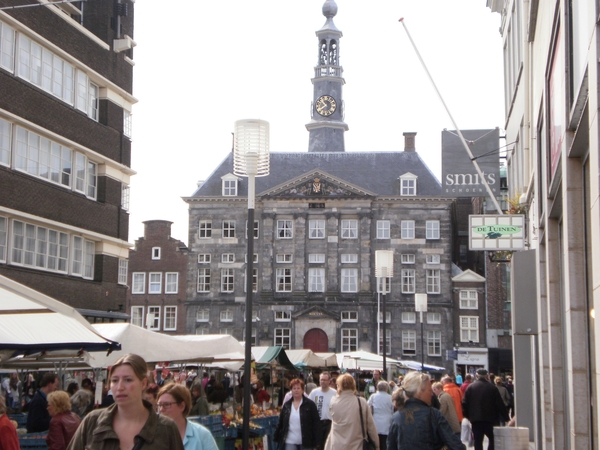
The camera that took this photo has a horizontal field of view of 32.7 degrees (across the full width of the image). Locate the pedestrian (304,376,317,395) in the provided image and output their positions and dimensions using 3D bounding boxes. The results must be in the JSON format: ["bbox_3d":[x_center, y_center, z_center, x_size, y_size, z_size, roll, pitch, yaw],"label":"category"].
[{"bbox_3d":[0.193,3.460,17.483,0.460,1.600,0.340,0,-8,0],"label":"pedestrian"}]

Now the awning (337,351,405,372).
[{"bbox_3d":[2.849,6.589,42.497,3.000,2.720,2.700,1,-8,-6],"label":"awning"}]

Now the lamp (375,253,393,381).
[{"bbox_3d":[2.867,3.784,34.418,0.620,5.920,0.620,0,-8,0],"label":"lamp"}]

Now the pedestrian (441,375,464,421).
[{"bbox_3d":[2.843,3.638,18.875,0.520,1.690,0.400,4,-9,-23],"label":"pedestrian"}]

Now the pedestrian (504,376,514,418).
[{"bbox_3d":[5.794,5.016,28.075,0.480,1.680,0.360,0,-8,6],"label":"pedestrian"}]

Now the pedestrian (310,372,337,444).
[{"bbox_3d":[0.346,3.096,15.515,0.520,1.750,0.360,-1,-8,8],"label":"pedestrian"}]

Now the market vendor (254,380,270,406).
[{"bbox_3d":[-0.832,4.296,23.120,0.400,1.570,0.460,4,-9,-24],"label":"market vendor"}]

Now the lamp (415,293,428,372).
[{"bbox_3d":[6.320,6.484,52.623,0.620,5.920,0.620,0,-8,0],"label":"lamp"}]

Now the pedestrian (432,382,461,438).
[{"bbox_3d":[2.377,3.359,16.590,0.480,1.570,0.480,-4,-10,30],"label":"pedestrian"}]

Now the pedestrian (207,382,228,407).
[{"bbox_3d":[-2.089,4.743,26.085,0.550,1.530,0.420,3,-9,-17],"label":"pedestrian"}]

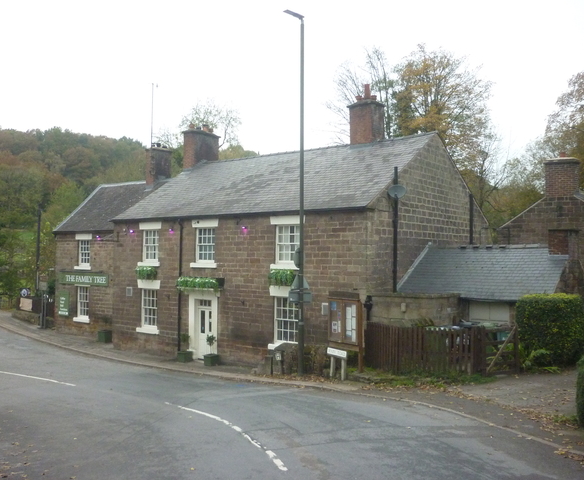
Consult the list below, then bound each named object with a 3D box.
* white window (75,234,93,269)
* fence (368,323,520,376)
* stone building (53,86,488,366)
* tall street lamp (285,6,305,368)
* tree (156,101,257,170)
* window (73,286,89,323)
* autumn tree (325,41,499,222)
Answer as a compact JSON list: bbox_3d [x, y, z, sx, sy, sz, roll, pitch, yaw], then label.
[{"bbox_3d":[-10.226,0.577,29.966,1.450,1.810,0.220,-1,-2,38],"label":"white window"},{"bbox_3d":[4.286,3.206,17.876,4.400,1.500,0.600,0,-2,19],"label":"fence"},{"bbox_3d":[-1.969,-0.707,28.977,19.300,11.000,10.200,-1,-2,38],"label":"stone building"},{"bbox_3d":[0.083,-1.435,18.513,0.300,11.100,0.820,-1,-2,43],"label":"tall street lamp"},{"bbox_3d":[-6.706,-2.705,48.111,8.500,16.500,8.000,1,-2,-11],"label":"tree"},{"bbox_3d":[-10.347,3.155,29.979,1.400,1.834,0.220,-1,-2,38],"label":"window"},{"bbox_3d":[7.779,-3.506,38.127,10.500,17.500,10.000,0,-2,9],"label":"autumn tree"}]

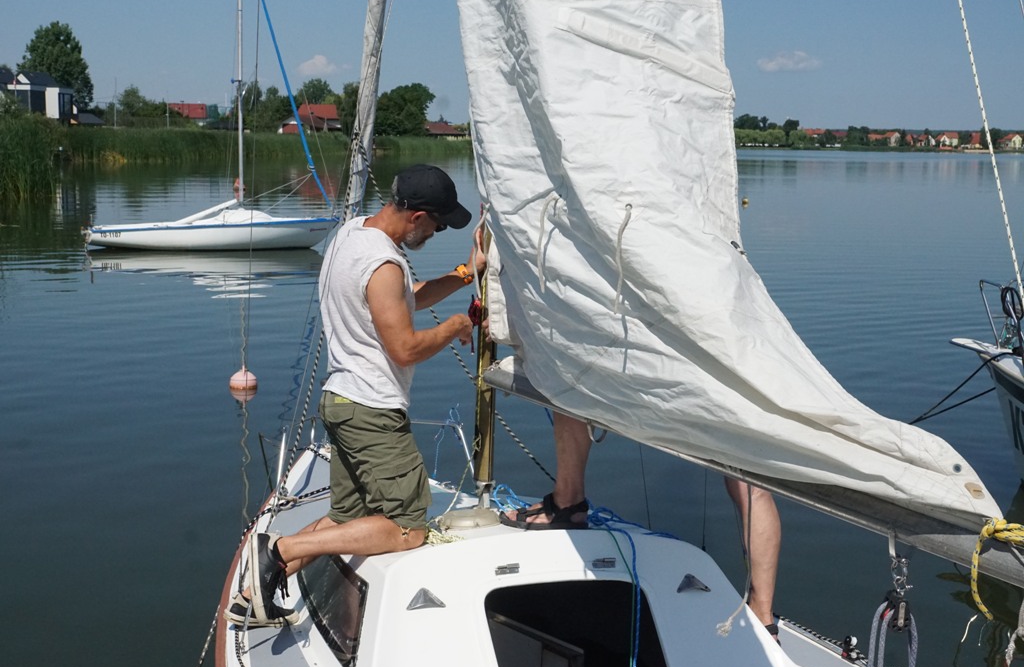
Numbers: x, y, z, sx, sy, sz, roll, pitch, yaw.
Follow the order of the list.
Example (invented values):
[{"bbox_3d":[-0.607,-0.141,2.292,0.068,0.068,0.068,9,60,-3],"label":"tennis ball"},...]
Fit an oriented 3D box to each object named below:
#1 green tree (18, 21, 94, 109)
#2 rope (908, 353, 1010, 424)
[{"bbox_3d":[-56.968,-32.267,185.000,9.600,14.000,9.400,0,7,0],"label":"green tree"},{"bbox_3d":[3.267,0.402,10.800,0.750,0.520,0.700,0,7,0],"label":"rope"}]

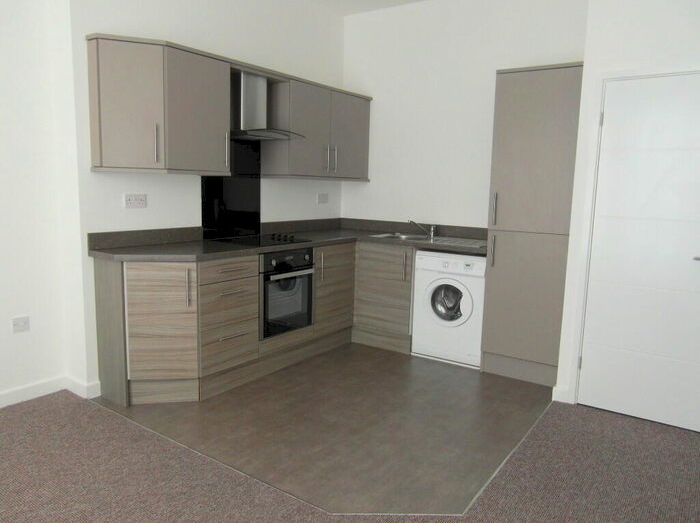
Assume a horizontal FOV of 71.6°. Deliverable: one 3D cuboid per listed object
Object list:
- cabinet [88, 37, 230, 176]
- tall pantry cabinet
[{"bbox_3d":[-1.174,-0.952,3.093,0.335,0.774,0.775,7,10,35],"label":"cabinet"},{"bbox_3d":[1.399,-0.246,3.541,0.585,2.165,0.597,7,10,35],"label":"tall pantry cabinet"}]

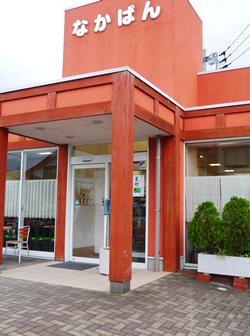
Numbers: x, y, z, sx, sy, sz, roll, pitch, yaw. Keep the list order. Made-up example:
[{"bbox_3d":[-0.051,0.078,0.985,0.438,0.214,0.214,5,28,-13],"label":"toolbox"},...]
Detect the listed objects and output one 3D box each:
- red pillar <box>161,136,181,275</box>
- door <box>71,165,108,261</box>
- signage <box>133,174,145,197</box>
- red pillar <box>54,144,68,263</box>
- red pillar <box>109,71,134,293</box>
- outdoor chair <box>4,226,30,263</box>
[{"bbox_3d":[0.923,0.673,7.154,0.242,2.645,0.250,-2,-7,28],"label":"red pillar"},{"bbox_3d":[-0.769,0.994,8.017,0.880,2.151,0.080,-2,-7,28],"label":"door"},{"bbox_3d":[0.281,0.370,7.362,0.297,0.420,0.020,-2,-7,28],"label":"signage"},{"bbox_3d":[-1.395,0.792,8.361,0.248,2.629,0.248,-2,-7,28],"label":"red pillar"},{"bbox_3d":[-0.035,0.168,5.431,0.244,3.255,0.246,-2,-7,28],"label":"red pillar"},{"bbox_3d":[-2.319,1.645,7.902,0.430,0.760,0.400,-2,-7,28],"label":"outdoor chair"}]

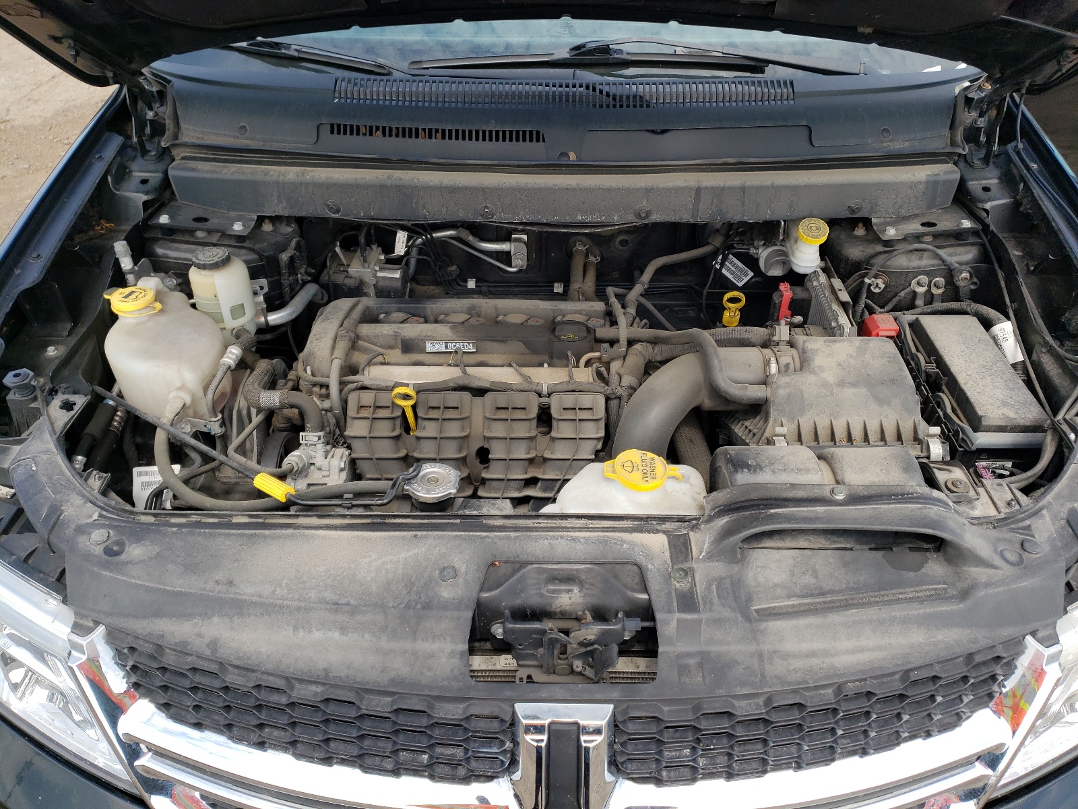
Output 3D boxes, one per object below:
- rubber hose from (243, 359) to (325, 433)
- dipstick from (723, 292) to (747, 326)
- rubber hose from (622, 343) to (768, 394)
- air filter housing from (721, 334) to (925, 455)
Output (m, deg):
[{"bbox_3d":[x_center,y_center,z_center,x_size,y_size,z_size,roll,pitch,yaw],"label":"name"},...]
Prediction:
[{"bbox_3d":[-0.369,-0.019,1.171,0.106,0.071,0.089,1,38,1],"label":"rubber hose"},{"bbox_3d":[0.312,-0.142,1.292,0.036,0.065,0.028,1,38,1],"label":"dipstick"},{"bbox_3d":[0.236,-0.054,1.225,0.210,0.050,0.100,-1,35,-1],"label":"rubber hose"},{"bbox_3d":[0.398,0.029,1.124,0.241,0.153,0.212,1,38,1],"label":"air filter housing"}]

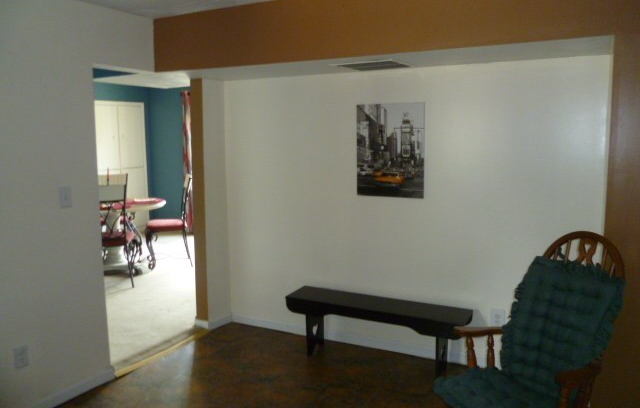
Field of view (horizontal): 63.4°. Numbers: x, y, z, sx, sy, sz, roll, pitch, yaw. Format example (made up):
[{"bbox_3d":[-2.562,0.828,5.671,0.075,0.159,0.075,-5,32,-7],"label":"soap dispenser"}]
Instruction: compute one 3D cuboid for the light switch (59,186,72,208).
[{"bbox_3d":[-1.459,-0.037,2.980,0.010,0.116,0.074,3,8,27],"label":"light switch"}]

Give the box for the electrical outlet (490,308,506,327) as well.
[{"bbox_3d":[1.169,0.751,3.403,0.074,0.116,0.010,3,8,27],"label":"electrical outlet"}]

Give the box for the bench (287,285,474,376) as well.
[{"bbox_3d":[0.378,0.894,3.560,1.247,0.425,0.331,3,8,27],"label":"bench"}]

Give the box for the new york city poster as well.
[{"bbox_3d":[0.484,-0.370,3.610,0.493,0.649,0.025,3,8,27],"label":"new york city poster"}]

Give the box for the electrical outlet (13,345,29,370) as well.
[{"bbox_3d":[-1.605,0.830,2.793,0.010,0.116,0.074,3,8,27],"label":"electrical outlet"}]

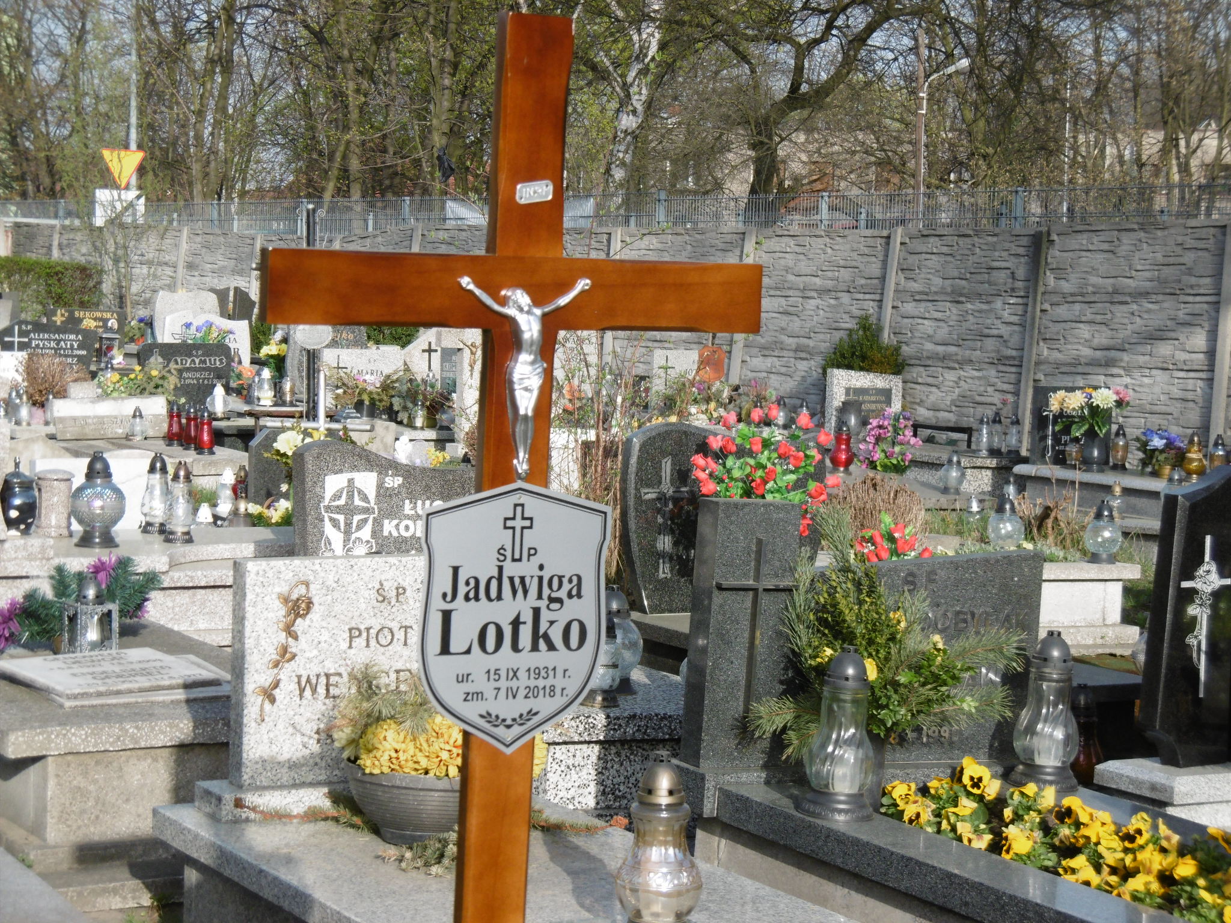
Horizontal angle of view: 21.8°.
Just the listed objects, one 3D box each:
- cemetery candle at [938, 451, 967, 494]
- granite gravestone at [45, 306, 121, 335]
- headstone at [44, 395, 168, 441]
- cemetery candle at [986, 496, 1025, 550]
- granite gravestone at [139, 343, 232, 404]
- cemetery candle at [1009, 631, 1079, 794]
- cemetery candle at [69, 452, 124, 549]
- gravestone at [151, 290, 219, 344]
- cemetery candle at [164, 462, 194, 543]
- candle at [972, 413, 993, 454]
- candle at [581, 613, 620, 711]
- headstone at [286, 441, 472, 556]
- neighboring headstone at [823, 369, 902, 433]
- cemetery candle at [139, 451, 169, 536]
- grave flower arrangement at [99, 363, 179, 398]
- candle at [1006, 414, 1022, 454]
[{"bbox_3d":[1.819,0.060,17.300,0.135,0.240,0.135,3,5,0],"label":"cemetery candle"},{"bbox_3d":[-4.184,-1.001,25.300,0.622,0.437,0.090,-1,4,-28],"label":"granite gravestone"},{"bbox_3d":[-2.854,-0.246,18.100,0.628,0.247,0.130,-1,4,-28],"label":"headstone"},{"bbox_3d":[1.391,0.231,11.400,0.133,0.225,0.133,3,5,0],"label":"cemetery candle"},{"bbox_3d":[-2.782,-0.535,20.600,0.670,0.450,0.075,-1,6,-38],"label":"granite gravestone"},{"bbox_3d":[0.954,0.554,7.100,0.153,0.343,0.153,3,5,0],"label":"cemetery candle"},{"bbox_3d":[-1.616,0.110,9.987,0.174,0.293,0.174,-1,6,-29],"label":"cemetery candle"},{"bbox_3d":[-3.429,-0.977,25.500,0.570,0.760,0.090,-1,6,-38],"label":"gravestone"},{"bbox_3d":[-1.567,0.145,11.500,0.111,0.295,0.111,1,3,0],"label":"cemetery candle"},{"bbox_3d":[2.502,-0.185,21.800,0.124,0.285,0.124,1,3,0],"label":"candle"},{"bbox_3d":[-0.036,0.500,8.289,0.104,0.255,0.104,1,5,0],"label":"candle"},{"bbox_3d":[-0.607,0.205,9.408,0.700,0.563,0.090,-1,6,-29],"label":"headstone"},{"bbox_3d":[1.768,-0.408,22.800,0.570,0.499,0.110,-1,4,-28],"label":"neighboring headstone"},{"bbox_3d":[-1.706,0.121,11.850,0.110,0.297,0.110,-1,4,-28],"label":"cemetery candle"},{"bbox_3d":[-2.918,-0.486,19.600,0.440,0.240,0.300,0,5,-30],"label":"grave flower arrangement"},{"bbox_3d":[2.712,-0.183,21.800,0.111,0.276,0.111,1,3,0],"label":"candle"}]

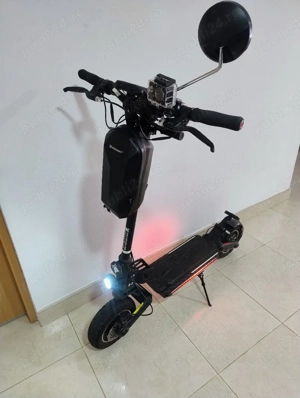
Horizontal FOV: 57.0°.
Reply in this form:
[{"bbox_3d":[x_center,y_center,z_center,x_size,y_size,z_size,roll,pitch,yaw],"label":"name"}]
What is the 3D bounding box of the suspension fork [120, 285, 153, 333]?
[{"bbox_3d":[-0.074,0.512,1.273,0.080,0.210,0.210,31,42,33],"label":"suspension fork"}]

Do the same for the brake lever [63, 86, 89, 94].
[{"bbox_3d":[-0.239,-0.350,0.890,0.110,0.024,0.035,31,42,33],"label":"brake lever"}]

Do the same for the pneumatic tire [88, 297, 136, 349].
[{"bbox_3d":[-0.168,0.575,1.291,0.072,0.264,0.264,31,42,33],"label":"pneumatic tire"}]

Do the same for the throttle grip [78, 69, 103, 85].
[{"bbox_3d":[-0.202,-0.399,0.913,0.132,0.037,0.042,31,42,33],"label":"throttle grip"}]

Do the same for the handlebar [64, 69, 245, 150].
[{"bbox_3d":[-0.043,-0.273,0.767,0.626,0.095,0.115,31,42,33],"label":"handlebar"}]

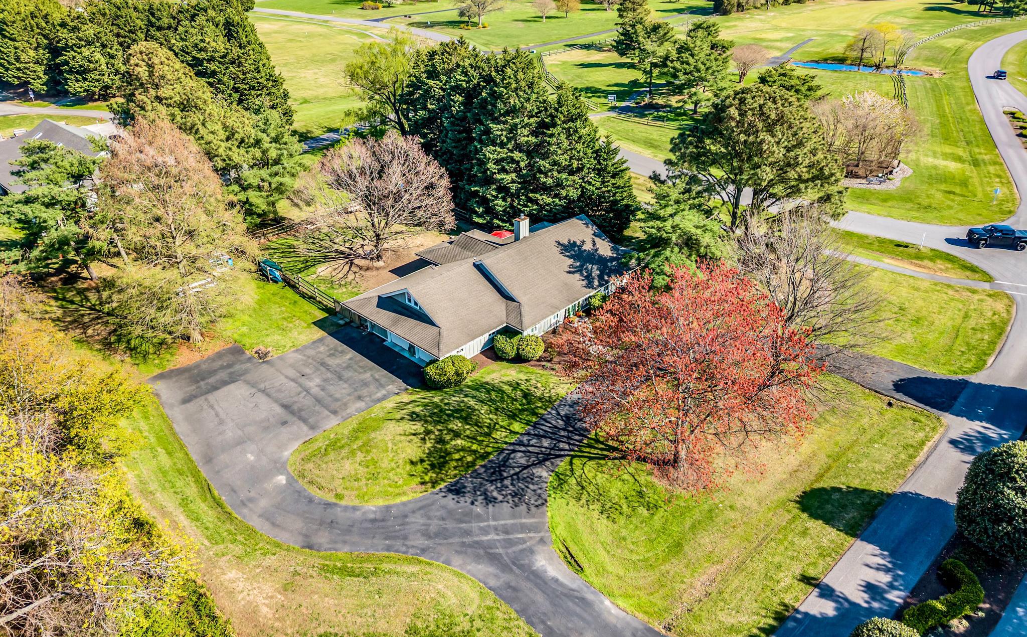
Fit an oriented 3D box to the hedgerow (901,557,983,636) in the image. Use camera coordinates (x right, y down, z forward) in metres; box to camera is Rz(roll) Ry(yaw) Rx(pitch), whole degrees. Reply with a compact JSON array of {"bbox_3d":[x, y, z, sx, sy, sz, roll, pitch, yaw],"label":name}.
[{"bbox_3d":[19.580,12.947,32.211,5.400,0.750,2.100,-24,37,-36],"label":"hedgerow"}]

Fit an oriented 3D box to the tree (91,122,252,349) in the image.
[{"bbox_3d":[-25.158,-5.449,52.474,11.710,16.900,11.360,-15,33,-24],"label":"tree"}]

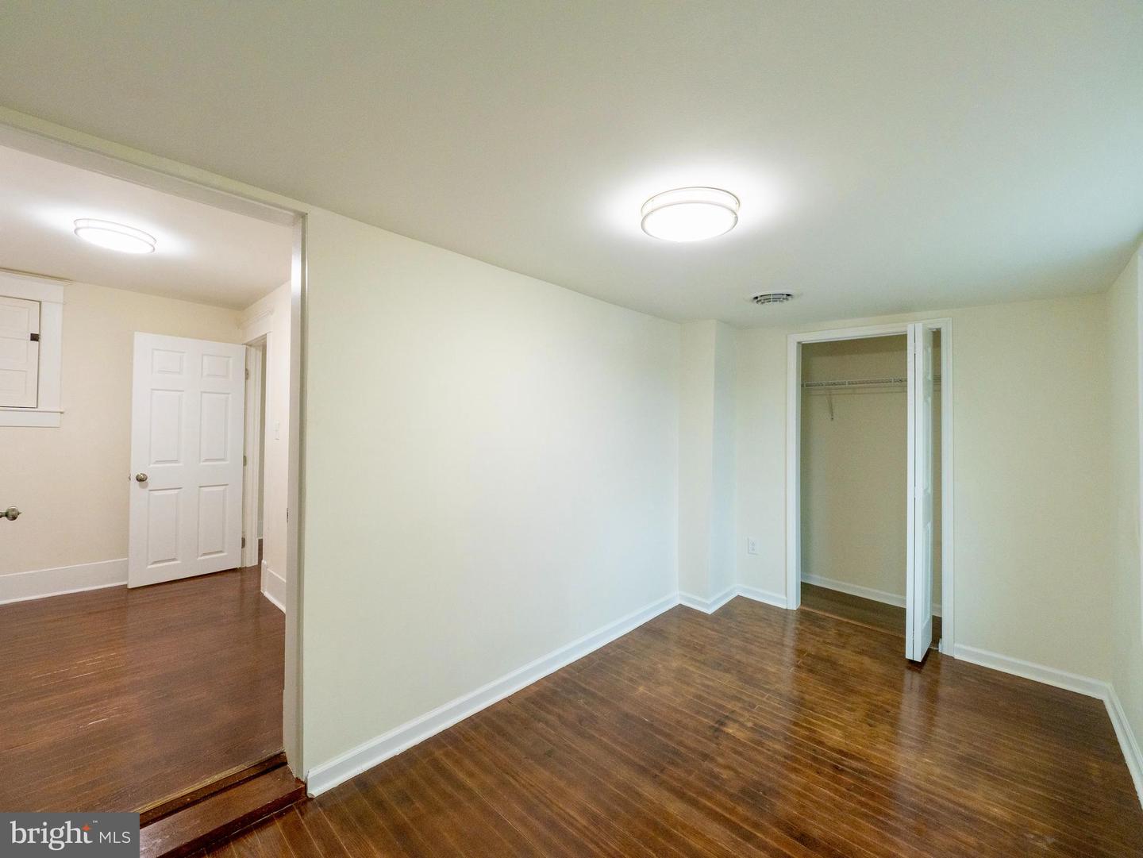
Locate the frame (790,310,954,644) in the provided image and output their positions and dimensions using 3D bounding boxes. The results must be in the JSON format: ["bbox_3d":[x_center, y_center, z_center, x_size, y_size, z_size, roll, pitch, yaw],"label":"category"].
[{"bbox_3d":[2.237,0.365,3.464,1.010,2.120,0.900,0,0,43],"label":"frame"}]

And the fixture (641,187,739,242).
[{"bbox_3d":[0.428,-0.774,1.692,0.345,0.080,0.345,1,0,0],"label":"fixture"}]

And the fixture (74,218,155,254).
[{"bbox_3d":[-2.627,-1.108,2.671,0.345,0.080,0.345,0,0,43],"label":"fixture"}]

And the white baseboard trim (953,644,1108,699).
[{"bbox_3d":[2.600,1.394,2.645,0.620,0.090,0.022,0,0,43],"label":"white baseboard trim"}]

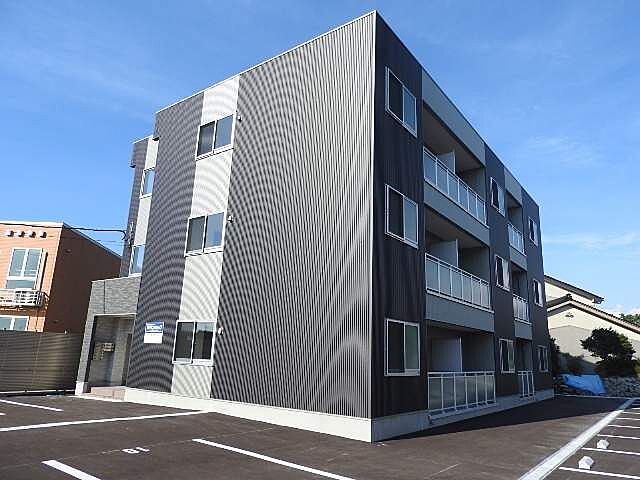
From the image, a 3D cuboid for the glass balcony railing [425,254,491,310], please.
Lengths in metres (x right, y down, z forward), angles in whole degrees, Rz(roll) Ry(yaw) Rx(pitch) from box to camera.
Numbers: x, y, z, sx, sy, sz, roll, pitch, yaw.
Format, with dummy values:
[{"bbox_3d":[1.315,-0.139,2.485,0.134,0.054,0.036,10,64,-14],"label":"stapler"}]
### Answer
[{"bbox_3d":[3.988,1.475,13.466,0.900,1.020,5.290,-8,-18,37],"label":"glass balcony railing"}]

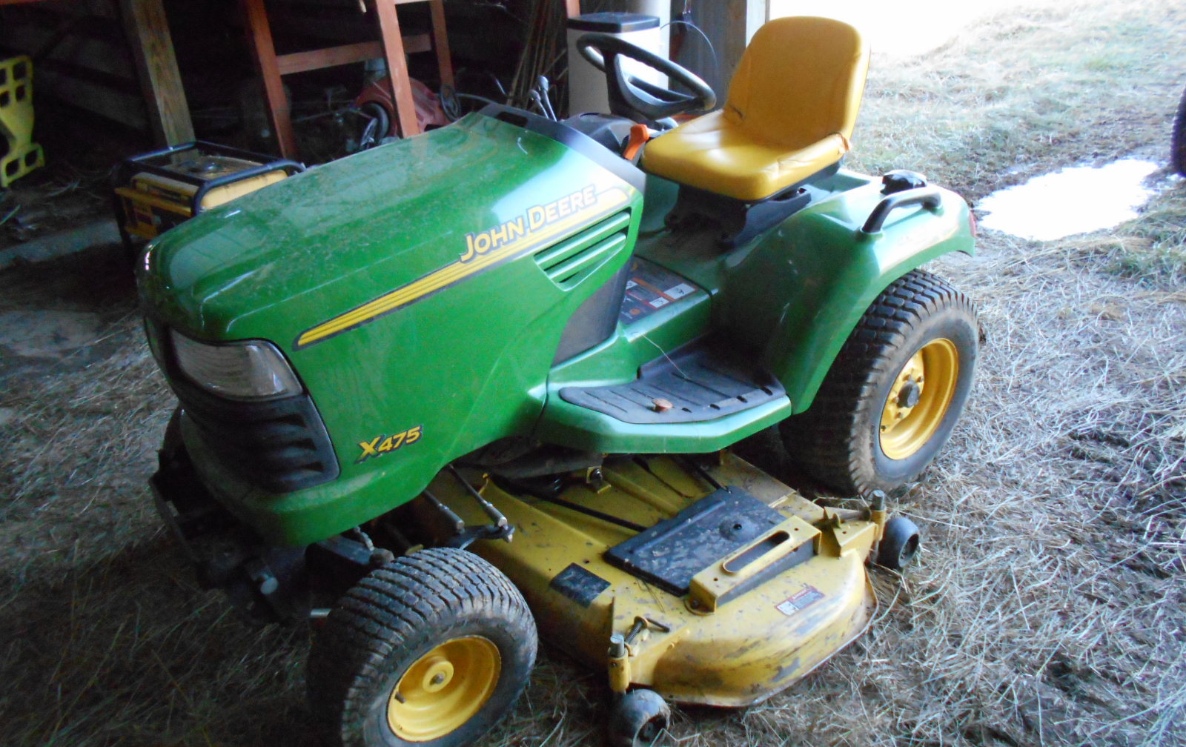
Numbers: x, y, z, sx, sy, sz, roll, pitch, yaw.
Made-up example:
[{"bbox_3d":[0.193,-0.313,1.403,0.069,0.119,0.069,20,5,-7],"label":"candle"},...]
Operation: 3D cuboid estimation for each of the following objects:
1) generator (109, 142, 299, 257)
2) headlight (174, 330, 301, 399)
[{"bbox_3d":[-1.771,-0.753,4.198,0.710,0.500,0.450,20,36,35],"label":"generator"},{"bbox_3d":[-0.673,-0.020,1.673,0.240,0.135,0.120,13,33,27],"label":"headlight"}]

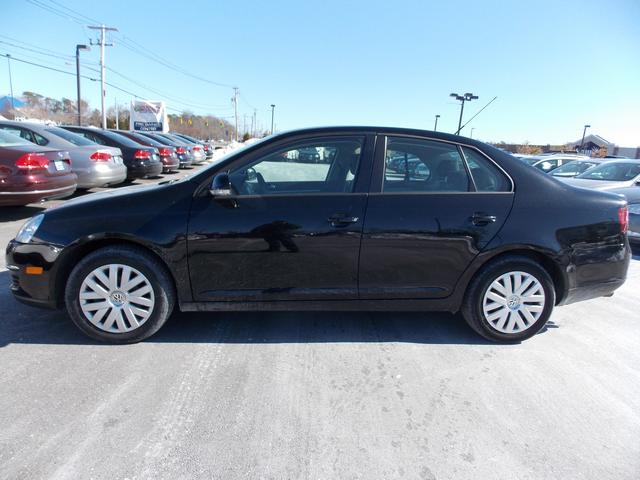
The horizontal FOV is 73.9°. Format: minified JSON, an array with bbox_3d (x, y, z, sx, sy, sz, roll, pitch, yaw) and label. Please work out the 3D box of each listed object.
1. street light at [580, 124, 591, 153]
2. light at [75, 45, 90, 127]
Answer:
[{"bbox_3d":[37.248,-12.675,60.749,0.800,7.000,0.400,5,12,6],"label":"street light"},{"bbox_3d":[-15.396,-9.292,28.104,0.900,6.600,0.400,4,12,0],"label":"light"}]

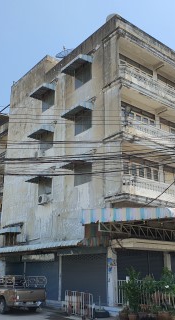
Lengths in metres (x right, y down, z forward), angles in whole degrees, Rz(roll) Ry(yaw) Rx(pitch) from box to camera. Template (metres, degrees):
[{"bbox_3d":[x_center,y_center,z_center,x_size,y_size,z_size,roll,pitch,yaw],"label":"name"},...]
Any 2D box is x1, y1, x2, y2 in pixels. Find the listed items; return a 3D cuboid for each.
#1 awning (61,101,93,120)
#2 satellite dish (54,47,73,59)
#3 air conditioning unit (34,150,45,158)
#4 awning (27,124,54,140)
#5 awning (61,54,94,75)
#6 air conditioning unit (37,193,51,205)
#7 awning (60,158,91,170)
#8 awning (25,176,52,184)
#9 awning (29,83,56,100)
[{"bbox_3d":[-0.634,-2.915,18.835,0.958,0.487,1.759,14,-23,-37],"label":"awning"},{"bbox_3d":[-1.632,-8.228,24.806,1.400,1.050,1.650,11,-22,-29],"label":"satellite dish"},{"bbox_3d":[-3.219,-0.395,21.674,0.290,0.570,0.800,14,-23,-37],"label":"air conditioning unit"},{"bbox_3d":[-3.150,-1.914,21.765,0.991,0.487,1.798,14,-23,-37],"label":"awning"},{"bbox_3d":[-0.649,-6.034,20.549,1.000,0.550,1.900,15,-24,-36],"label":"awning"},{"bbox_3d":[-2.710,2.437,20.073,0.290,0.570,0.800,14,-23,-37],"label":"air conditioning unit"},{"bbox_3d":[-0.652,0.238,18.400,1.000,0.480,1.850,15,-24,-36],"label":"awning"},{"bbox_3d":[-3.144,1.109,20.766,0.983,0.470,1.747,14,-23,-37],"label":"awning"},{"bbox_3d":[-3.271,-4.994,23.661,1.000,0.500,1.900,15,-24,-36],"label":"awning"}]

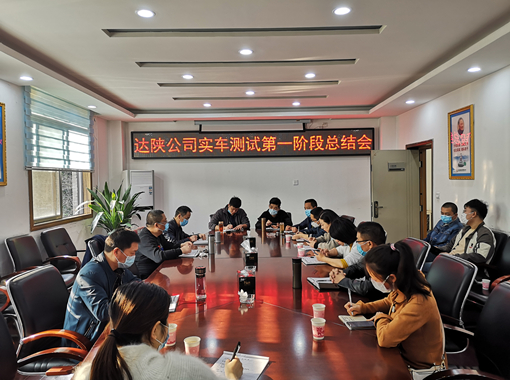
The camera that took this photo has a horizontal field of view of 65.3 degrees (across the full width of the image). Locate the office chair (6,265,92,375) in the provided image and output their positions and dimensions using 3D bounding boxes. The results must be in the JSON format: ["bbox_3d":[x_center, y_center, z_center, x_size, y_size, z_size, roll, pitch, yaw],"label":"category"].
[{"bbox_3d":[-1.211,1.048,2.641,0.630,1.020,0.580,-1,1,6],"label":"office chair"}]

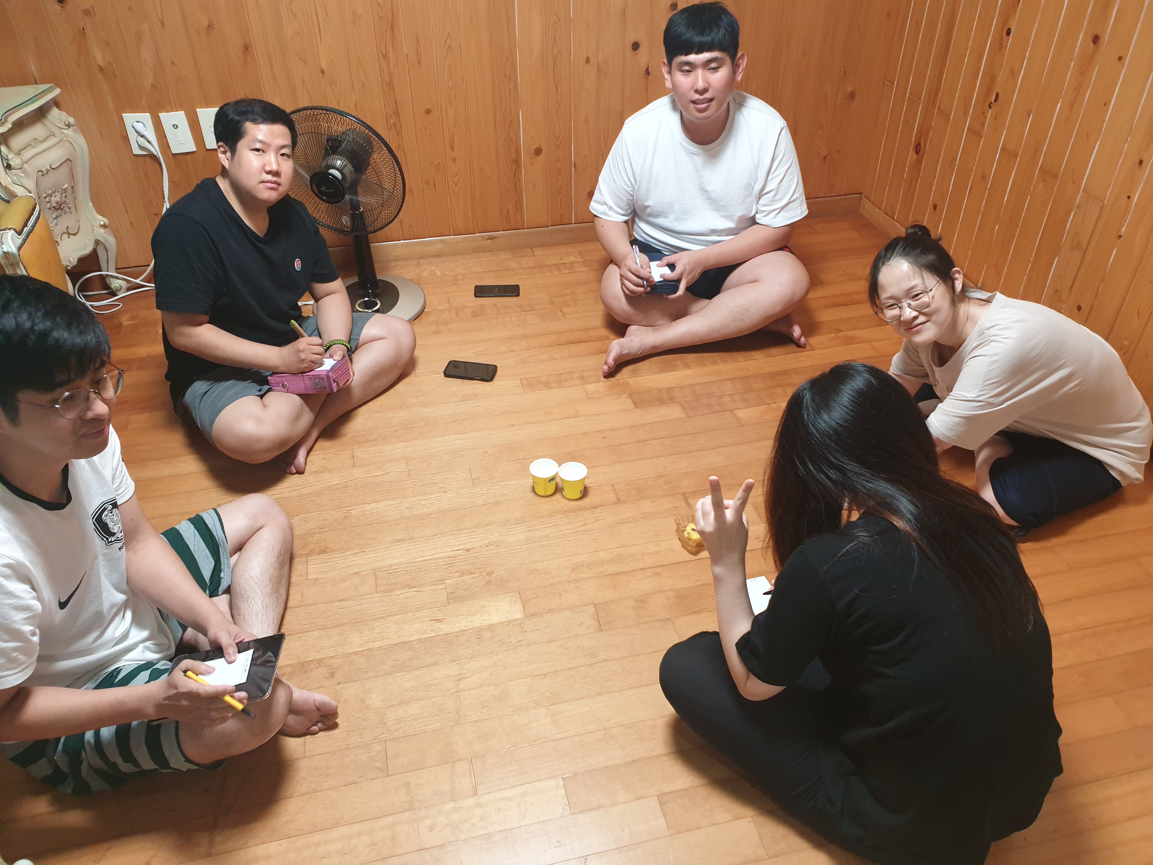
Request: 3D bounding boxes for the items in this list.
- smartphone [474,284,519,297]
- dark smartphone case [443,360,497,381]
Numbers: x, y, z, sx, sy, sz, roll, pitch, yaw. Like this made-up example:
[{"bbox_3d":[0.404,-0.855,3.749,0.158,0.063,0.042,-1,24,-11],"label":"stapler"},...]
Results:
[{"bbox_3d":[-0.274,-0.489,2.999,0.155,0.010,0.071,-2,37,-2],"label":"smartphone"},{"bbox_3d":[-0.314,-0.183,2.590,0.154,0.011,0.077,6,37,9],"label":"dark smartphone case"}]

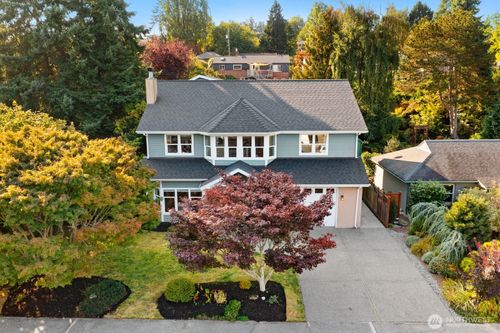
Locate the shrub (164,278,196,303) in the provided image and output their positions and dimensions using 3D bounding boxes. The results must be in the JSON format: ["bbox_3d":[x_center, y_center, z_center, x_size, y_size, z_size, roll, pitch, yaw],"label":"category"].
[{"bbox_3d":[-2.520,4.461,14.093,1.150,0.800,1.100,0,11,0],"label":"shrub"}]

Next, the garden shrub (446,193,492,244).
[{"bbox_3d":[10.642,2.493,18.932,2.300,2.550,2.200,0,12,0],"label":"garden shrub"}]

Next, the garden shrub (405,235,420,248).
[{"bbox_3d":[7.922,3.537,18.950,0.760,0.600,0.750,0,12,0],"label":"garden shrub"}]

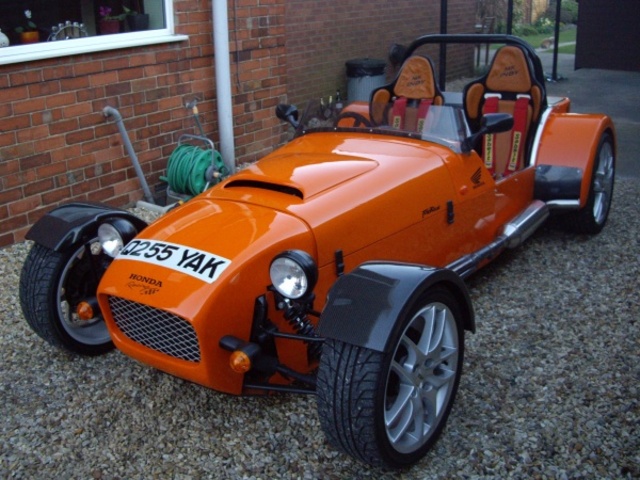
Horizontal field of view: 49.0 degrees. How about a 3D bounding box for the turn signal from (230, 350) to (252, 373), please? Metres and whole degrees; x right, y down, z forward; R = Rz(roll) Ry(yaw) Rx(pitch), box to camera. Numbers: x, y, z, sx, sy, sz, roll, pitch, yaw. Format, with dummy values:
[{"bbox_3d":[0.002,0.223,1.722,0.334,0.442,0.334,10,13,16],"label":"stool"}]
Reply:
[{"bbox_3d":[-0.220,0.337,1.965,0.056,0.058,0.056,10,23,33],"label":"turn signal"}]

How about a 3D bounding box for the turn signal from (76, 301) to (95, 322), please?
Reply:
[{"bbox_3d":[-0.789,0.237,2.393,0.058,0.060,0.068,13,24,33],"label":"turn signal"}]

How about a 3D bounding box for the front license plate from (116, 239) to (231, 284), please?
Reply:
[{"bbox_3d":[-0.453,0.065,2.212,0.450,0.030,0.107,10,44,34],"label":"front license plate"}]

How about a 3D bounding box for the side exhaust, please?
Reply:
[{"bbox_3d":[0.831,-0.010,3.190,0.120,0.125,1.160,10,21,34],"label":"side exhaust"}]

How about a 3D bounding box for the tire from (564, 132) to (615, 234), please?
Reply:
[{"bbox_3d":[1.432,-0.303,3.797,0.210,0.550,0.550,10,23,33],"label":"tire"}]

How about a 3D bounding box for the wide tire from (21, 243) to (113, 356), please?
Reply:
[{"bbox_3d":[-0.891,0.180,2.752,0.210,0.550,0.550,11,23,34],"label":"wide tire"}]

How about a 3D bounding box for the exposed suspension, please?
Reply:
[{"bbox_3d":[-0.029,0.294,2.179,0.080,0.300,0.080,-38,-6,39],"label":"exposed suspension"}]

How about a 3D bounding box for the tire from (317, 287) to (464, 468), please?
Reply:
[{"bbox_3d":[0.231,0.388,2.110,0.204,0.582,0.582,13,24,34],"label":"tire"}]

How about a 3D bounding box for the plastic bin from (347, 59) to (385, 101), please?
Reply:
[{"bbox_3d":[0.557,-1.756,8.312,0.470,0.680,0.470,-2,19,1],"label":"plastic bin"}]

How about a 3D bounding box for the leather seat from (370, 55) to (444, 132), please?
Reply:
[{"bbox_3d":[0.436,-0.593,3.871,0.460,0.790,0.530,13,24,33],"label":"leather seat"}]

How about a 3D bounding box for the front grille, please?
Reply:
[{"bbox_3d":[-0.500,0.262,2.137,0.360,0.170,0.050,10,23,33],"label":"front grille"}]

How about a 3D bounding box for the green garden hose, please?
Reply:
[{"bbox_3d":[-0.851,-0.471,4.762,0.270,0.320,0.320,12,24,32],"label":"green garden hose"}]

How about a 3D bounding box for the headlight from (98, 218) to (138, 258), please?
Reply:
[{"bbox_3d":[-0.692,-0.018,2.475,0.143,0.143,0.115,10,23,33],"label":"headlight"}]

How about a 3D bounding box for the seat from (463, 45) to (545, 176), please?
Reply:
[{"bbox_3d":[0.845,-0.499,3.503,0.440,0.860,0.600,10,23,33],"label":"seat"}]

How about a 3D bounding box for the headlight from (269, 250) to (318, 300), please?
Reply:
[{"bbox_3d":[-0.067,0.098,2.070,0.142,0.142,0.120,13,24,33],"label":"headlight"}]

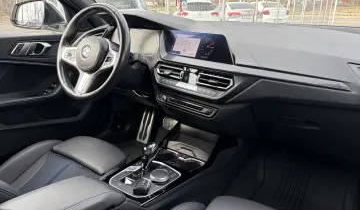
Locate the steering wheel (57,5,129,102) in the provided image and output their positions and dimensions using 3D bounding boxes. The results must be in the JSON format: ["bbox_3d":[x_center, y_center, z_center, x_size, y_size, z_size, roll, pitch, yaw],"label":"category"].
[{"bbox_3d":[-0.329,-0.201,1.029,0.370,0.370,0.095,12,0,32],"label":"steering wheel"}]

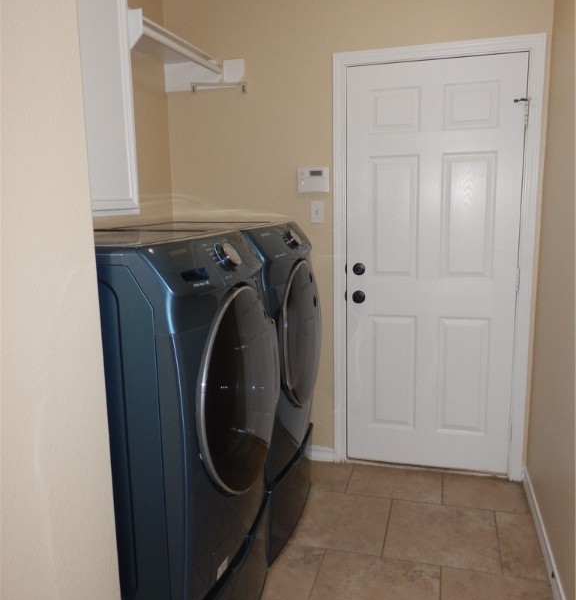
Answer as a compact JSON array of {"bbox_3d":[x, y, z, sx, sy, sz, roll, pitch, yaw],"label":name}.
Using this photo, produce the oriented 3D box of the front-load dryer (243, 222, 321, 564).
[{"bbox_3d":[-0.271,0.336,2.463,0.820,1.322,0.688,2,10,15],"label":"front-load dryer"}]

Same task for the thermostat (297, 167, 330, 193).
[{"bbox_3d":[0.129,-0.612,2.824,0.160,0.131,0.030,2,10,15],"label":"thermostat"}]

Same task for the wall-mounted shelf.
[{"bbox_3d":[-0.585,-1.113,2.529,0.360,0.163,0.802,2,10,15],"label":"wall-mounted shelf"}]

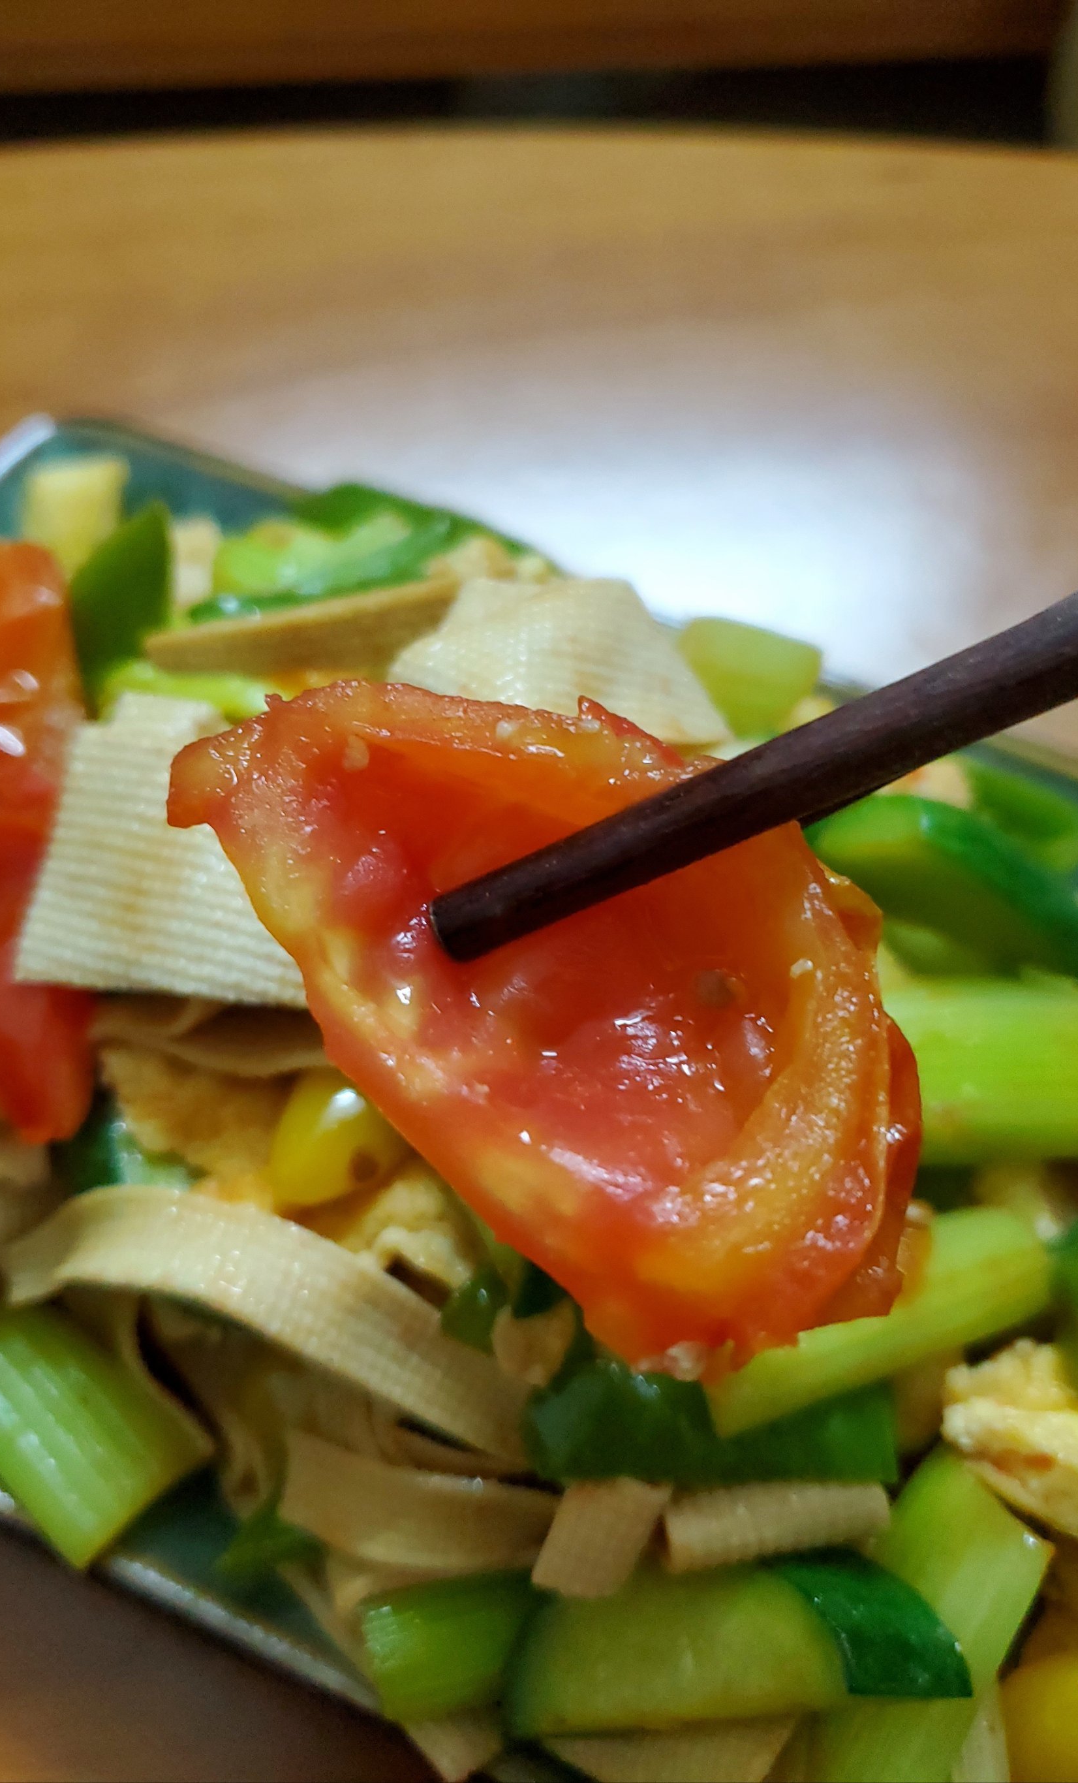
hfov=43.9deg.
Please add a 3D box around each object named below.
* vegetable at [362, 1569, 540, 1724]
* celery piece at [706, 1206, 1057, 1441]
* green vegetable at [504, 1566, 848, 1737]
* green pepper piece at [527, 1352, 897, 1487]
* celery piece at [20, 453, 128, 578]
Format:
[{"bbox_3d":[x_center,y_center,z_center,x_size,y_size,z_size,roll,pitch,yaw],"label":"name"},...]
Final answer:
[{"bbox_3d":[-0.010,0.088,0.156,0.019,0.010,0.016,-4,58,2],"label":"vegetable"},{"bbox_3d":[0.043,0.054,0.170,0.041,0.010,0.014,-19,61,-14],"label":"celery piece"},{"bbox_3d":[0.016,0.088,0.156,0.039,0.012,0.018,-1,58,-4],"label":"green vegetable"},{"bbox_3d":[0.022,0.067,0.169,0.045,0.009,0.014,1,58,-2],"label":"green pepper piece"},{"bbox_3d":[-0.089,-0.072,0.257,0.017,0.010,0.020,0,64,-3],"label":"celery piece"}]

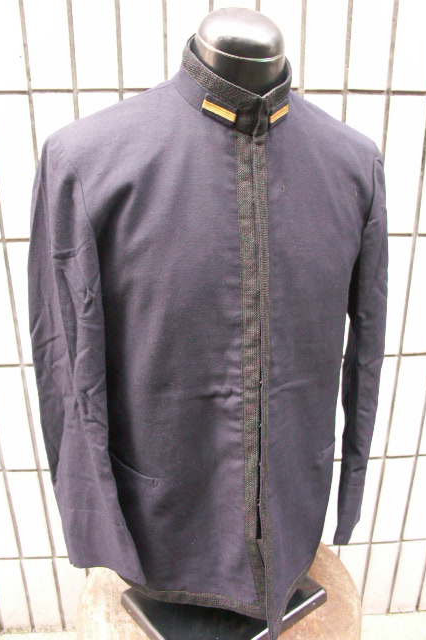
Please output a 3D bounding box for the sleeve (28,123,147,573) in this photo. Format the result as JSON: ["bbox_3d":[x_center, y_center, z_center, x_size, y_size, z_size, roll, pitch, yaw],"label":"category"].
[{"bbox_3d":[-0.178,0.060,0.712,0.125,0.590,0.180,-9,18,-20],"label":"sleeve"}]

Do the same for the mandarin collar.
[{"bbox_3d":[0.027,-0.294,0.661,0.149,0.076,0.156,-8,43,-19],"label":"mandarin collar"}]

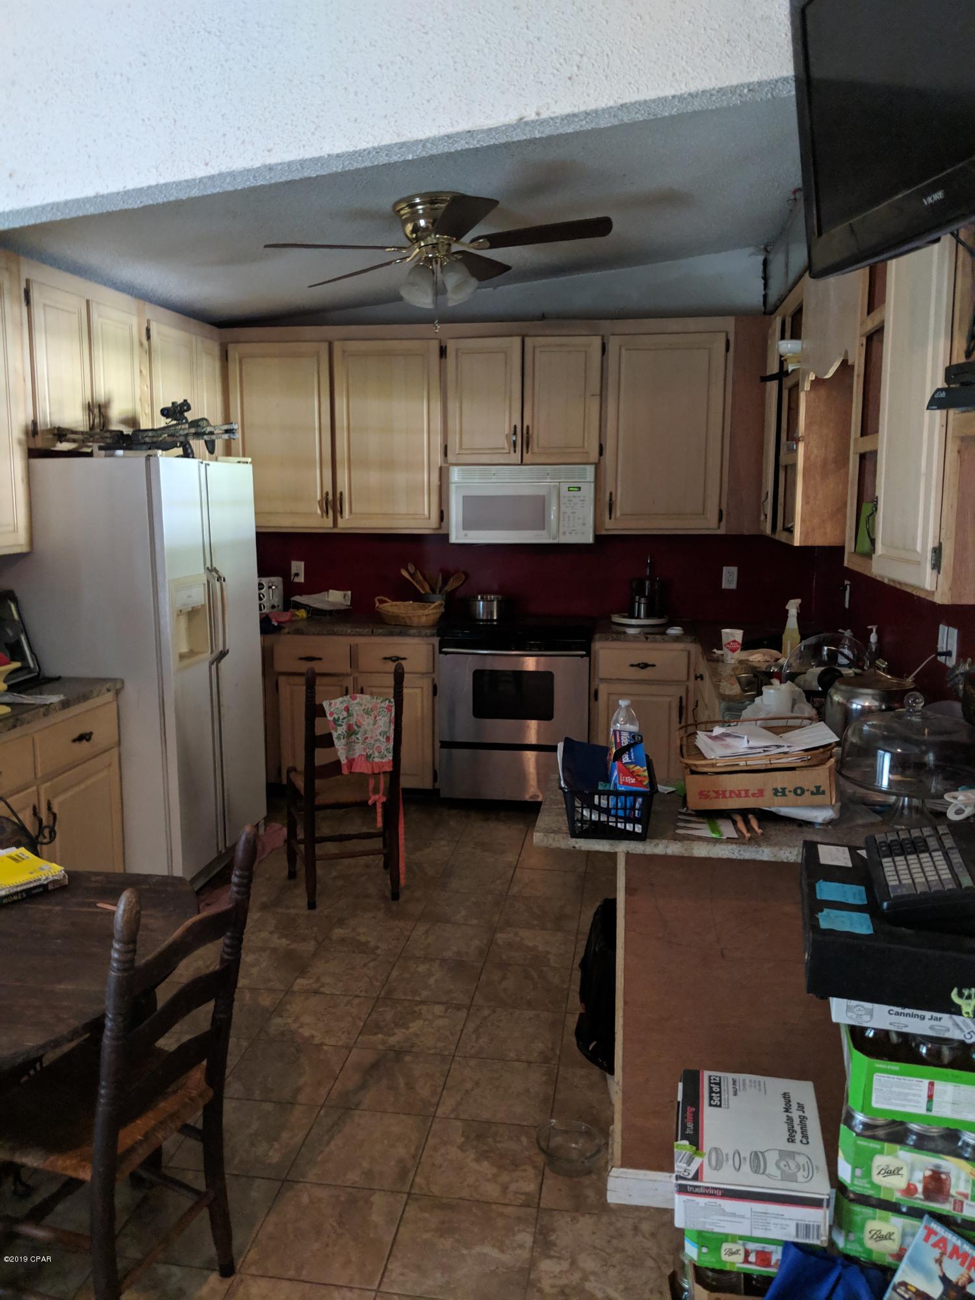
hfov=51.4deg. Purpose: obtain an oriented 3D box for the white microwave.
[{"bbox_3d":[0.204,-0.782,5.443,0.757,0.400,0.400,1,9,8],"label":"white microwave"}]

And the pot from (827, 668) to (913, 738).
[{"bbox_3d":[1.021,0.175,2.715,0.245,0.198,0.245,1,9,8],"label":"pot"}]

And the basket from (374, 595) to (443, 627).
[{"bbox_3d":[-0.409,-0.208,5.312,0.375,0.135,0.280,1,10,9],"label":"basket"}]

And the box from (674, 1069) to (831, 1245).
[{"bbox_3d":[0.452,0.865,1.752,0.235,0.088,0.302,0,10,13],"label":"box"}]

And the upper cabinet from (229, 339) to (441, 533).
[{"bbox_3d":[-0.771,-1.135,5.444,1.140,0.983,0.325,1,10,9],"label":"upper cabinet"}]

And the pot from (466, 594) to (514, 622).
[{"bbox_3d":[0.014,-0.226,5.428,0.250,0.120,0.220,1,10,9],"label":"pot"}]

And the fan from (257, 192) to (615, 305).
[{"bbox_3d":[-0.178,-1.458,3.751,1.280,0.390,1.280,1,10,9],"label":"fan"}]

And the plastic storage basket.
[{"bbox_3d":[0.250,0.307,2.124,0.190,0.108,0.288,1,9,5],"label":"plastic storage basket"}]

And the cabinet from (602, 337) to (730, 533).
[{"bbox_3d":[0.905,-1.098,5.191,0.590,0.975,0.325,1,10,9],"label":"cabinet"}]

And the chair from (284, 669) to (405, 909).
[{"bbox_3d":[-0.572,0.505,4.083,0.450,0.965,0.430,-3,9,-17],"label":"chair"}]

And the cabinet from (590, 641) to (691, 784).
[{"bbox_3d":[0.809,0.354,5.395,0.495,0.880,0.610,1,9,8],"label":"cabinet"}]

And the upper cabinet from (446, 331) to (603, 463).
[{"bbox_3d":[0.210,-1.309,5.389,0.790,0.640,0.335,1,9,8],"label":"upper cabinet"}]

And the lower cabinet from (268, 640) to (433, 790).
[{"bbox_3d":[-0.639,0.273,5.506,0.890,0.800,0.630,1,10,9],"label":"lower cabinet"}]

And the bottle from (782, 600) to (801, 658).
[{"bbox_3d":[1.254,-0.078,4.196,0.088,0.262,0.068,2,9,14],"label":"bottle"}]

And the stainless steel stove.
[{"bbox_3d":[0.178,0.326,5.443,0.757,0.918,0.710,1,9,8],"label":"stainless steel stove"}]

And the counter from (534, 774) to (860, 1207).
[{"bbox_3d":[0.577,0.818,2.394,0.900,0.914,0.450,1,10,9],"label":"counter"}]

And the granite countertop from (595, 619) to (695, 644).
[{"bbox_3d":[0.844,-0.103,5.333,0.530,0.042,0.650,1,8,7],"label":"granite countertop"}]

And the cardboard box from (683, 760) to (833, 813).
[{"bbox_3d":[0.631,0.271,2.390,0.315,0.092,0.360,-3,9,9],"label":"cardboard box"}]

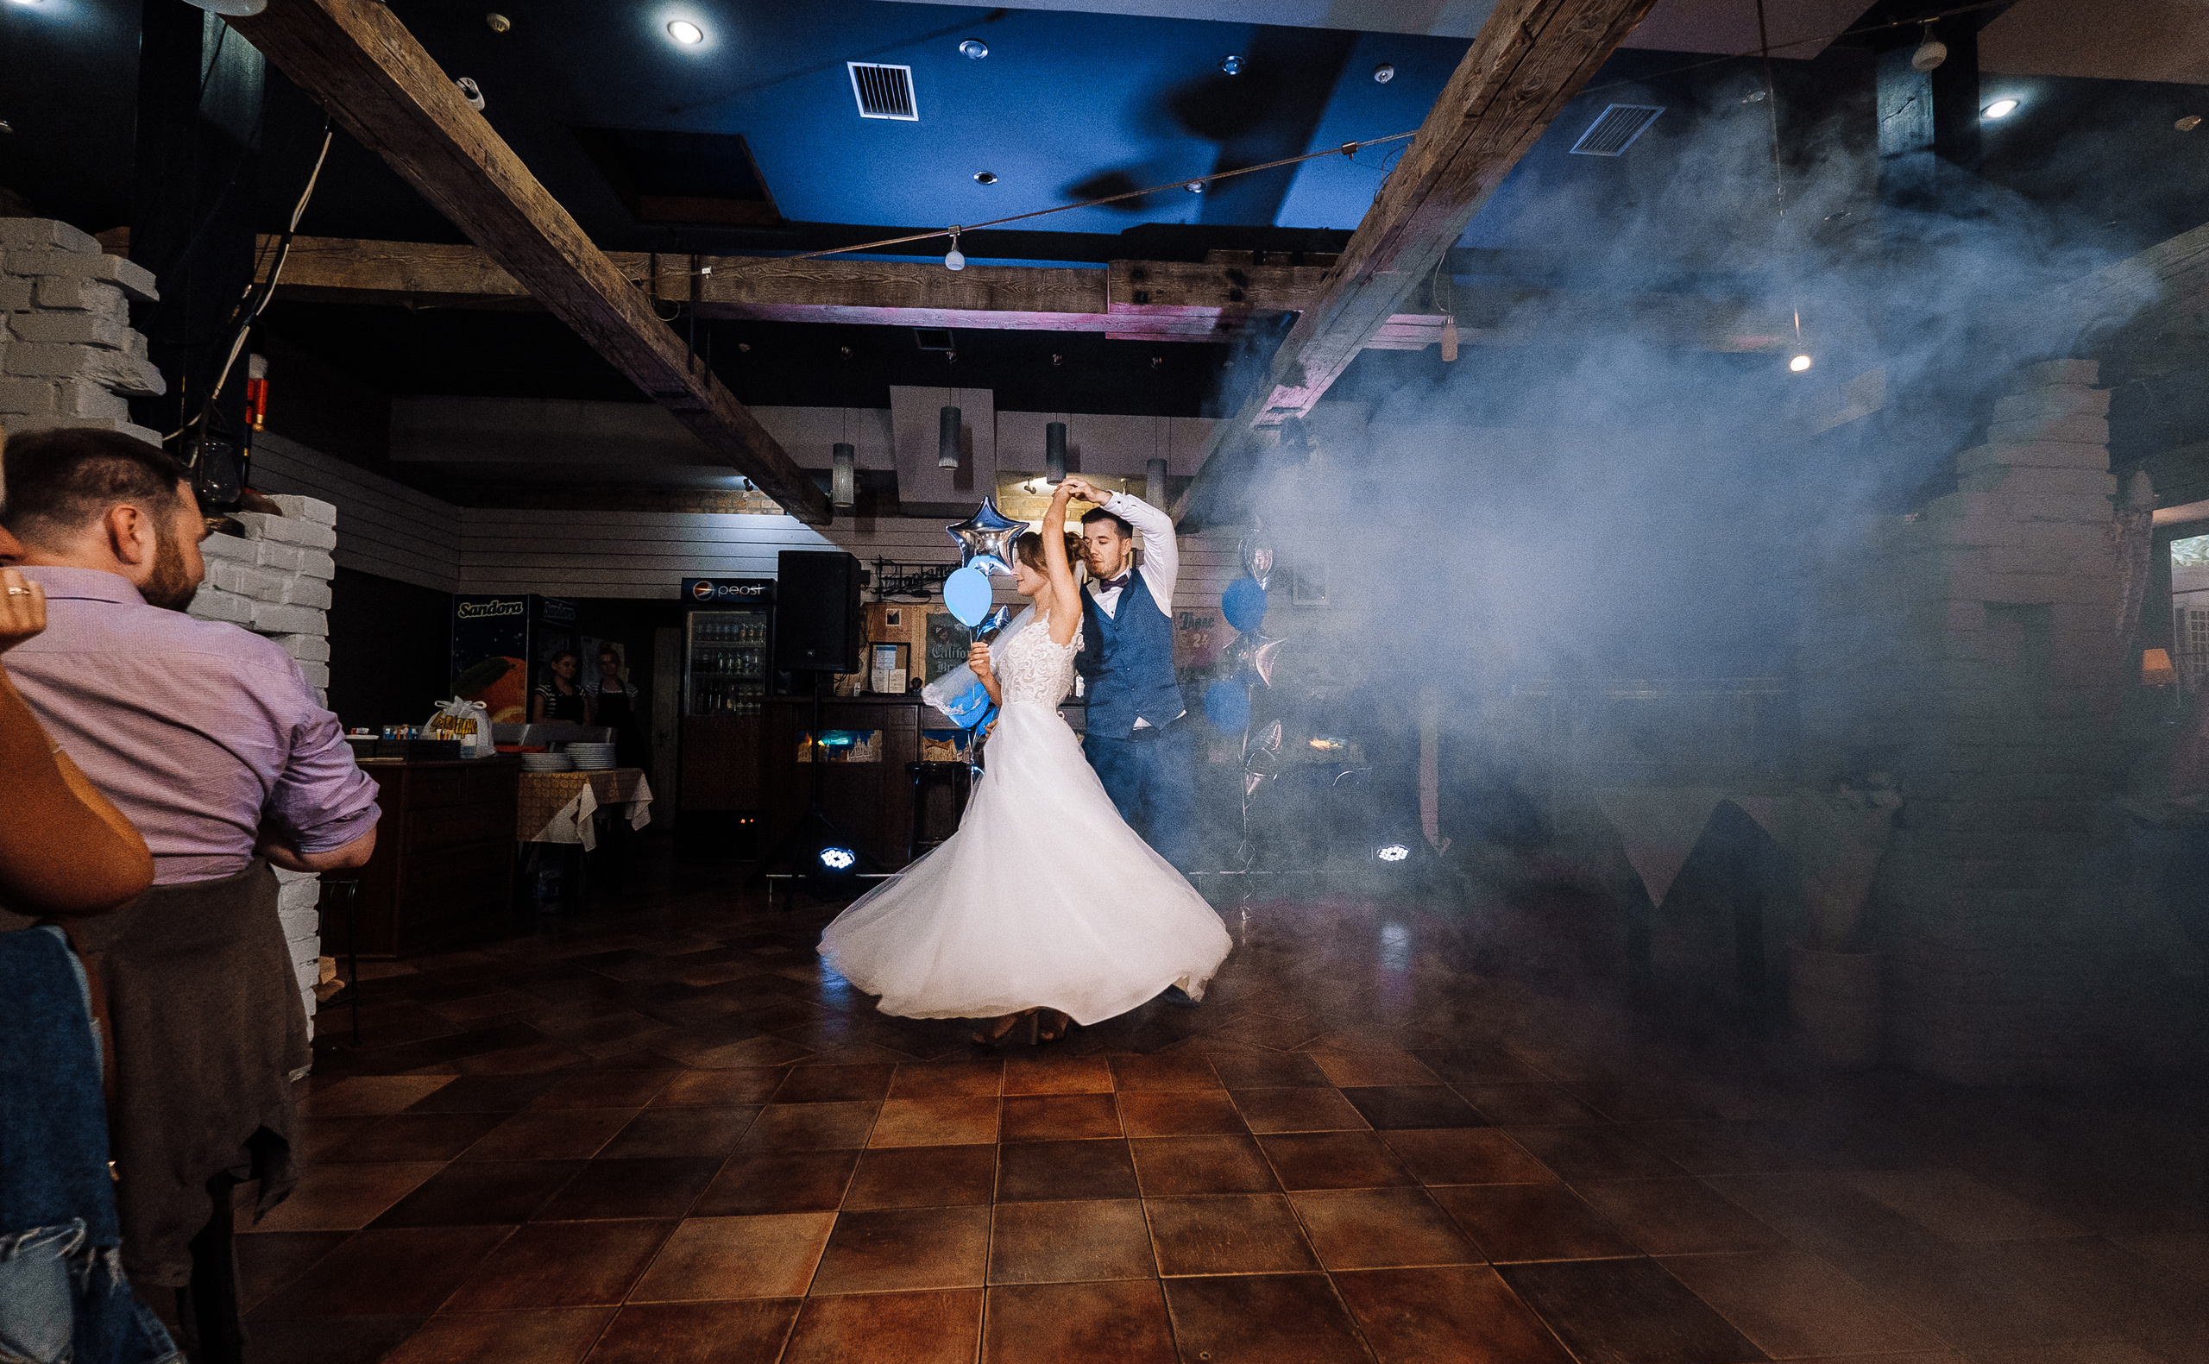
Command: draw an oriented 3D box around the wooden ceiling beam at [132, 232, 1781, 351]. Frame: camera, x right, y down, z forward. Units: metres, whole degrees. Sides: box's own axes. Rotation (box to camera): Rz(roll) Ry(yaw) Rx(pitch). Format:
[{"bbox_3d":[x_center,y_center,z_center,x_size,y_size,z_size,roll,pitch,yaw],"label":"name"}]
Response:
[{"bbox_3d":[-0.551,-2.133,5.121,9.100,0.280,0.220,0,-3,-5],"label":"wooden ceiling beam"}]

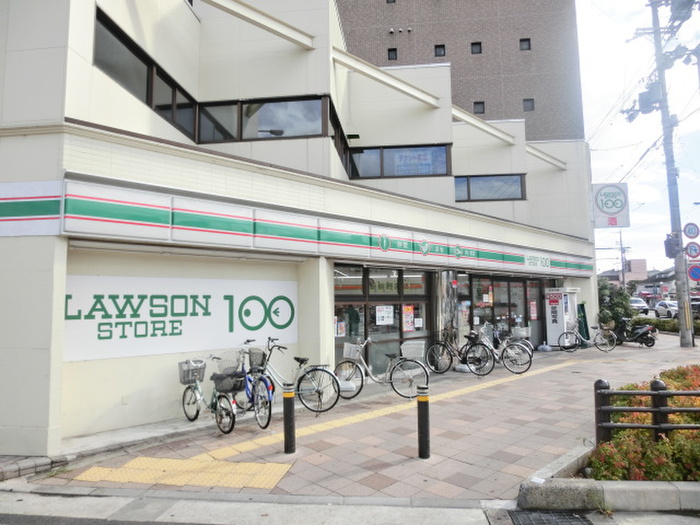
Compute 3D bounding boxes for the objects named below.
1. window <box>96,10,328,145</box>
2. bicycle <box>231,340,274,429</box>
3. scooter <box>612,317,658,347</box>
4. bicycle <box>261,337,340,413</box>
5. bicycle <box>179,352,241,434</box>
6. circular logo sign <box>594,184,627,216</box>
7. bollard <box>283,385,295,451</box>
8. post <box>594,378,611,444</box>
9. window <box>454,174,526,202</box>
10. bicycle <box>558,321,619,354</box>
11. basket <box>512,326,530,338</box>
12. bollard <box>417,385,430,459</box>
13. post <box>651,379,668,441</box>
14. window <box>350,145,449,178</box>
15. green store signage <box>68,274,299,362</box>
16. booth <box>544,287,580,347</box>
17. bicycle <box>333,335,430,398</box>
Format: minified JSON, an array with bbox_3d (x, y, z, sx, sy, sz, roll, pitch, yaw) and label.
[{"bbox_3d":[-1.774,-2.720,7.413,2.480,0.780,3.000,-1,-5,6],"label":"window"},{"bbox_3d":[-1.397,1.731,7.009,0.580,1.090,1.750,2,-6,-26],"label":"bicycle"},{"bbox_3d":[10.077,2.501,17.284,1.680,1.050,0.640,-2,-5,6],"label":"scooter"},{"bbox_3d":[-0.972,1.771,7.590,1.780,1.100,0.550,-1,-5,9],"label":"bicycle"},{"bbox_3d":[-1.918,1.767,6.673,0.540,0.980,1.530,4,-6,-44],"label":"bicycle"},{"bbox_3d":[10.756,-2.555,20.000,1.290,1.280,0.150,-1,-5,0],"label":"circular logo sign"},{"bbox_3d":[-0.691,1.776,5.526,0.120,0.750,0.120,-1,-5,0],"label":"bollard"},{"bbox_3d":[2.624,1.596,5.053,0.148,0.740,0.148,-1,-5,3],"label":"post"},{"bbox_3d":[3.990,-2.212,14.427,2.360,0.780,0.120,-1,-5,6],"label":"window"},{"bbox_3d":[7.704,2.388,15.716,1.700,1.050,0.560,-1,-5,4],"label":"bicycle"},{"bbox_3d":[4.311,1.767,12.200,0.390,0.250,0.330,-1,-5,-2],"label":"basket"},{"bbox_3d":[0.778,1.695,5.168,0.115,0.740,0.115,-1,-5,0],"label":"bollard"},{"bbox_3d":[3.160,1.575,4.927,0.148,0.740,0.148,-1,-5,3],"label":"post"},{"bbox_3d":[1.214,-2.406,11.665,2.460,0.780,0.120,-1,-5,6],"label":"window"},{"bbox_3d":[-2.331,0.807,7.393,0.060,1.110,3.950,-5,-7,45],"label":"green store signage"},{"bbox_3d":[7.714,1.981,17.638,1.300,2.000,0.660,4,-7,-44],"label":"booth"},{"bbox_3d":[0.520,1.841,8.471,1.700,1.060,0.560,-1,-5,0],"label":"bicycle"}]

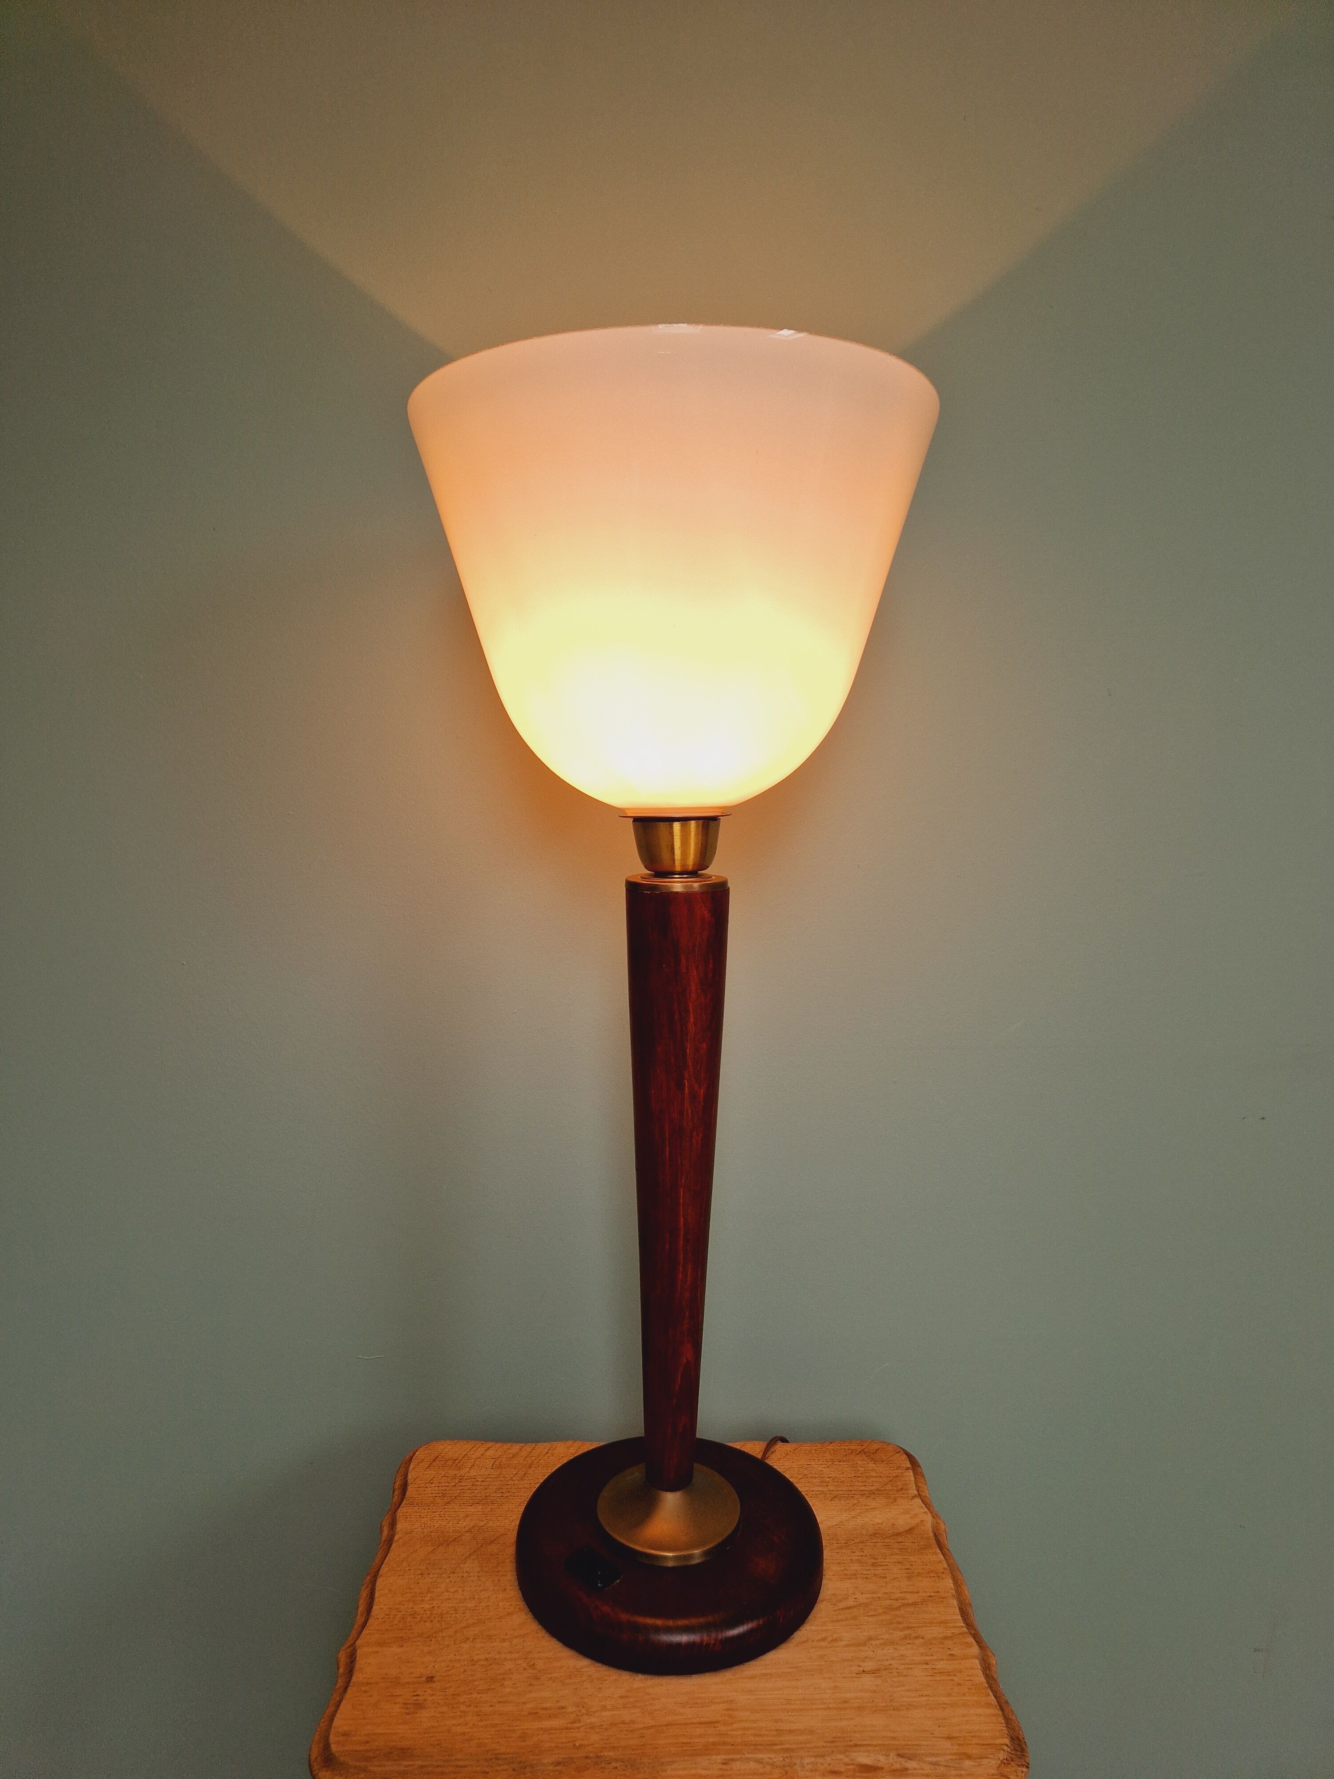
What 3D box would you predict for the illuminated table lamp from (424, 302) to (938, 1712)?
[{"bbox_3d":[0.003,0.071,0.605,0.249,0.602,0.249,0,7,0],"label":"illuminated table lamp"}]

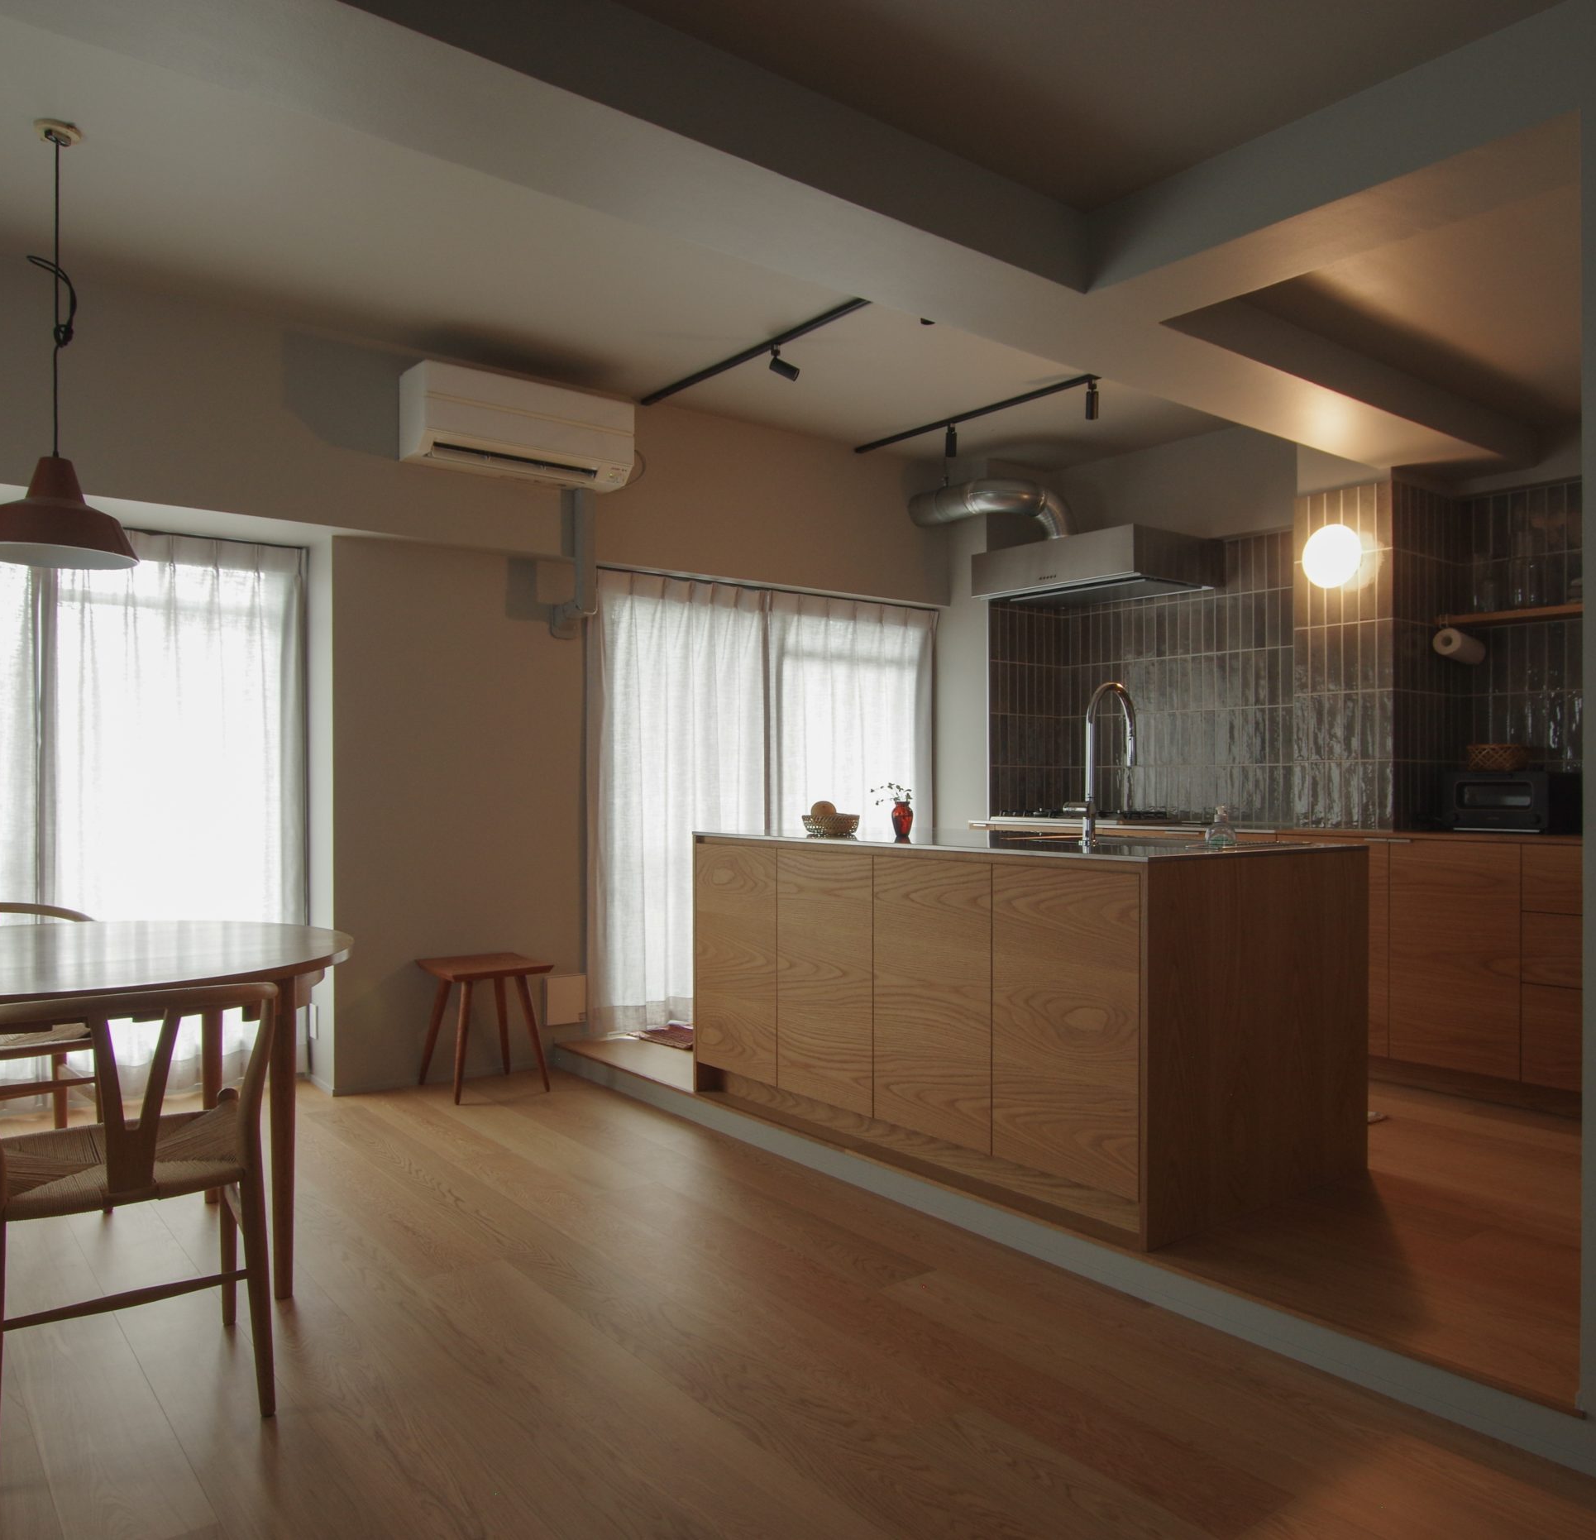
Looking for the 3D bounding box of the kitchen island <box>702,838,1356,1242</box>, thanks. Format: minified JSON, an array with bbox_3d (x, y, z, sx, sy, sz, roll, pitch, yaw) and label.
[{"bbox_3d":[0.583,0.627,3.626,0.937,0.849,1.760,1,-1,-39],"label":"kitchen island"}]

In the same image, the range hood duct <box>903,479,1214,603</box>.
[{"bbox_3d":[1.204,-1.039,5.519,0.831,0.532,1.141,1,-1,-39],"label":"range hood duct"}]

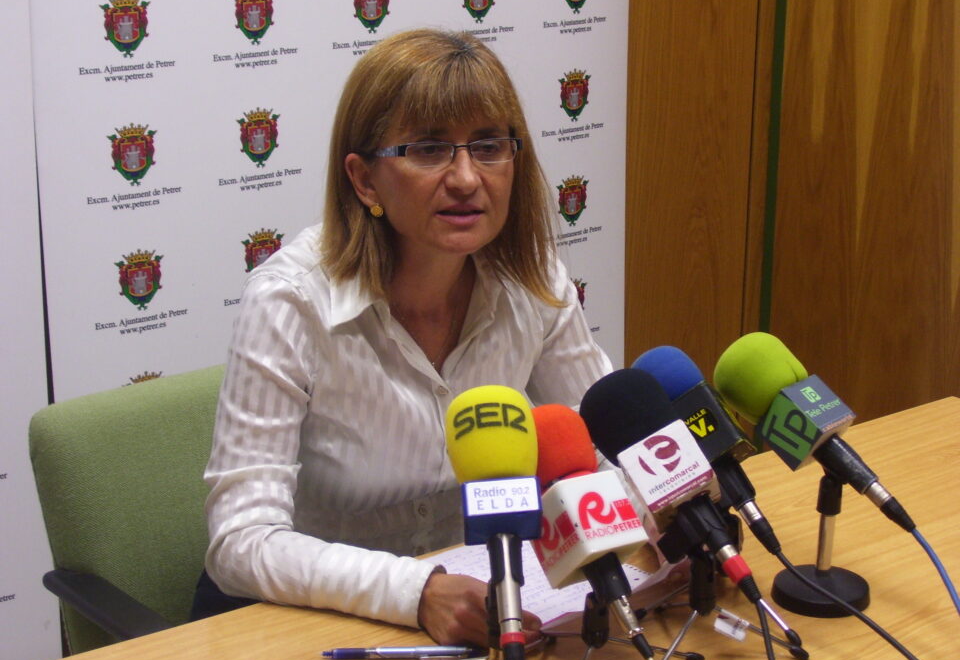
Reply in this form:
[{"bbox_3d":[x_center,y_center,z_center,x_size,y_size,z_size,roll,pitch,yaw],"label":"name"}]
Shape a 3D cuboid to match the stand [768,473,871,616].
[{"bbox_3d":[0.334,0.197,1.876,0.097,0.134,0.097,1,17,0],"label":"stand"}]

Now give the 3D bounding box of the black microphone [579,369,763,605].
[{"bbox_3d":[0.181,0.142,1.757,0.084,0.084,0.256,-31,64,-3],"label":"black microphone"}]

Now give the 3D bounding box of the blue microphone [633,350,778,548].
[{"bbox_3d":[0.224,0.114,1.846,0.062,0.233,0.062,-36,-25,13],"label":"blue microphone"}]

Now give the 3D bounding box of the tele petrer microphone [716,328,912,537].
[{"bbox_3d":[0.329,0.104,1.877,0.078,0.078,0.252,-19,57,-43],"label":"tele petrer microphone"}]

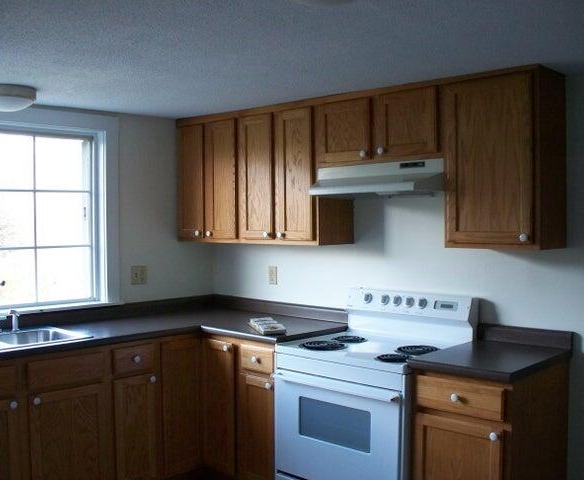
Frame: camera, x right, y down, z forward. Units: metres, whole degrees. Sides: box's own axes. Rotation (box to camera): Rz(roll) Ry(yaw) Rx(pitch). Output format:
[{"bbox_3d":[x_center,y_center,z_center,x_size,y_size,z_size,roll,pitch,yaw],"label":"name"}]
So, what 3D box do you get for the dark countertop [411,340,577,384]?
[{"bbox_3d":[0.875,0.519,2.912,0.459,0.036,0.635,1,2,42],"label":"dark countertop"}]

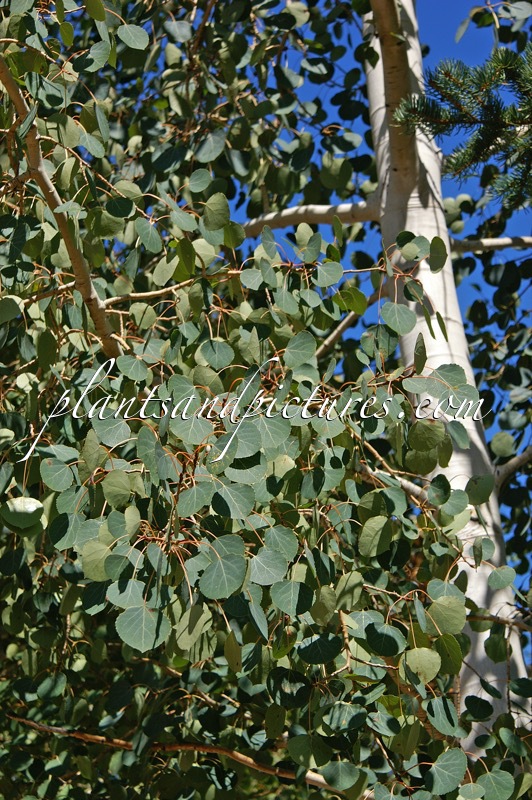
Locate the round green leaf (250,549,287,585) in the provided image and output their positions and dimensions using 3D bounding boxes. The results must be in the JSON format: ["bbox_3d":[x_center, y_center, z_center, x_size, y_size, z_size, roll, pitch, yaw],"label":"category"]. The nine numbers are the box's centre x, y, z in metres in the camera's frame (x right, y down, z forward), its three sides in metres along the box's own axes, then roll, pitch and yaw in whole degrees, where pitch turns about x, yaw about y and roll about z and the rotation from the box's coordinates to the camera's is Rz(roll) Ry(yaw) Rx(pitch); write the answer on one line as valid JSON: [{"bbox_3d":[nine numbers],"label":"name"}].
[{"bbox_3d":[0.004,0.191,2.660,0.043,0.043,0.009,-24,-16,-14],"label":"round green leaf"}]

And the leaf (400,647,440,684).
[{"bbox_3d":[0.178,0.304,2.680,0.047,0.044,0.009,-9,-11,-8],"label":"leaf"}]

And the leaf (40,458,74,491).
[{"bbox_3d":[-0.243,0.087,2.720,0.040,0.040,0.009,18,-15,11],"label":"leaf"}]

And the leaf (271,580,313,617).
[{"bbox_3d":[0.030,0.230,2.700,0.050,0.046,0.009,-3,-24,2],"label":"leaf"}]

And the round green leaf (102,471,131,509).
[{"bbox_3d":[-0.174,0.104,2.720,0.042,0.045,0.009,9,-13,-29],"label":"round green leaf"}]

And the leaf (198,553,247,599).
[{"bbox_3d":[-0.049,0.200,2.620,0.052,0.049,0.009,-6,-14,-1],"label":"leaf"}]

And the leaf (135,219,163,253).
[{"bbox_3d":[-0.143,-0.201,2.850,0.042,0.048,0.009,-37,-2,-45],"label":"leaf"}]

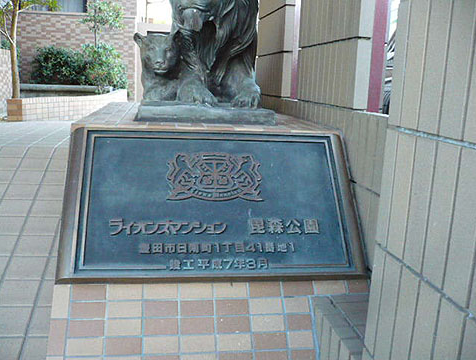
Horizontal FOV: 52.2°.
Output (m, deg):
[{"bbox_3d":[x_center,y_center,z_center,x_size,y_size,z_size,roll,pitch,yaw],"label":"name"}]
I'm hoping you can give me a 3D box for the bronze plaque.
[{"bbox_3d":[-0.066,0.065,1.518,0.916,0.510,0.033,1,-29,-9],"label":"bronze plaque"}]

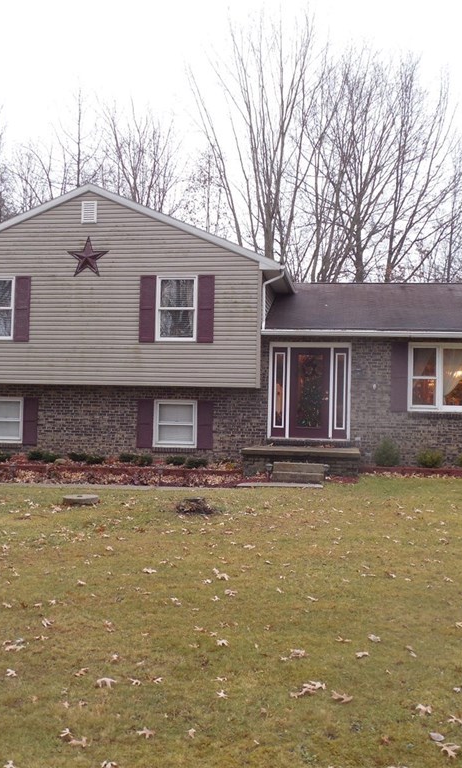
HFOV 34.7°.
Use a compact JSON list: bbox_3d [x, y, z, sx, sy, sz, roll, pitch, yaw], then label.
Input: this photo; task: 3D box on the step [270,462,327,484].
[{"bbox_3d":[1.237,1.631,13.490,0.930,0.360,0.600,1,-3,9],"label":"step"}]

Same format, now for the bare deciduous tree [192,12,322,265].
[{"bbox_3d":[1.262,-7.883,36.596,6.310,21.640,5.990,1,-3,9],"label":"bare deciduous tree"}]

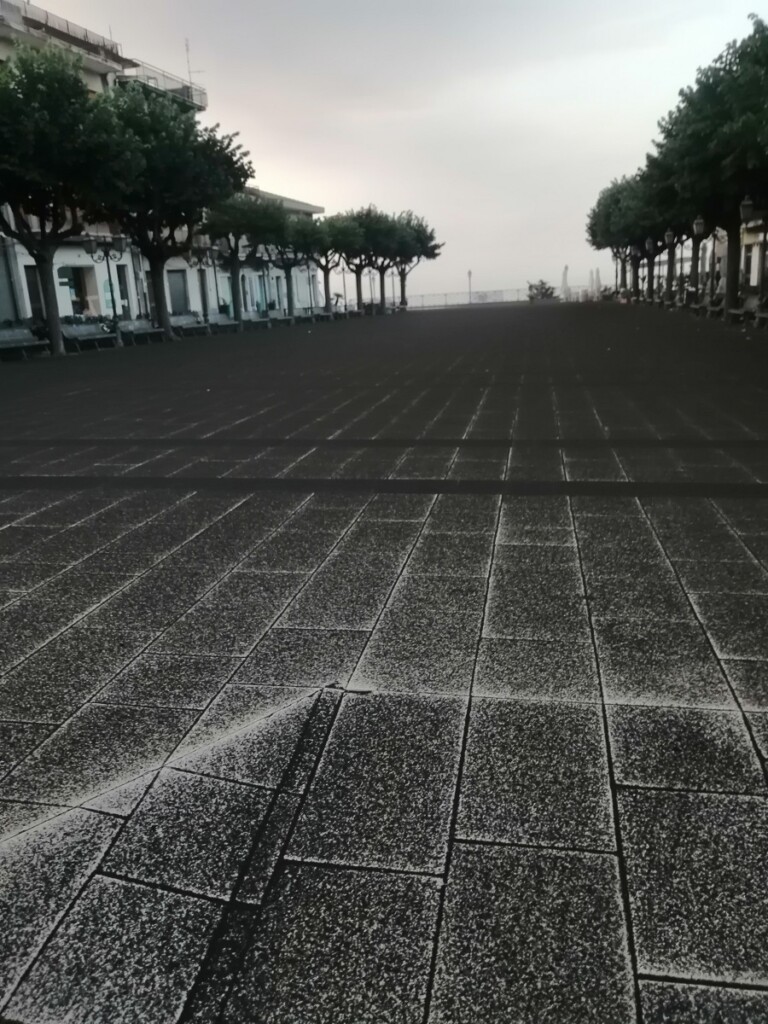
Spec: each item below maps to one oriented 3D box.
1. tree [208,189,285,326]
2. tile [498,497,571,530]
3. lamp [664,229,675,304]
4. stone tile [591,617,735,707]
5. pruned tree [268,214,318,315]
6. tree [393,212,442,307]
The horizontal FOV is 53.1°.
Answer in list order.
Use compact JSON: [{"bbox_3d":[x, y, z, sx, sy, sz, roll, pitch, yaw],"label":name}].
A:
[{"bbox_3d":[-7.452,-13.342,41.090,4.612,6.901,4.612,0,16,11],"label":"tree"},{"bbox_3d":[0.879,0.018,4.476,0.401,0.050,0.681,0,16,11],"label":"tile"},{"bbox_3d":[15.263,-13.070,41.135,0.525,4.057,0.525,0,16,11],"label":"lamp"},{"bbox_3d":[0.933,0.521,2.635,0.389,0.050,0.645,0,16,11],"label":"stone tile"},{"bbox_3d":[-5.643,-15.265,48.255,3.907,6.579,3.907,0,16,11],"label":"pruned tree"},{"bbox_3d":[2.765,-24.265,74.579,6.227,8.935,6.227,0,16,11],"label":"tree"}]

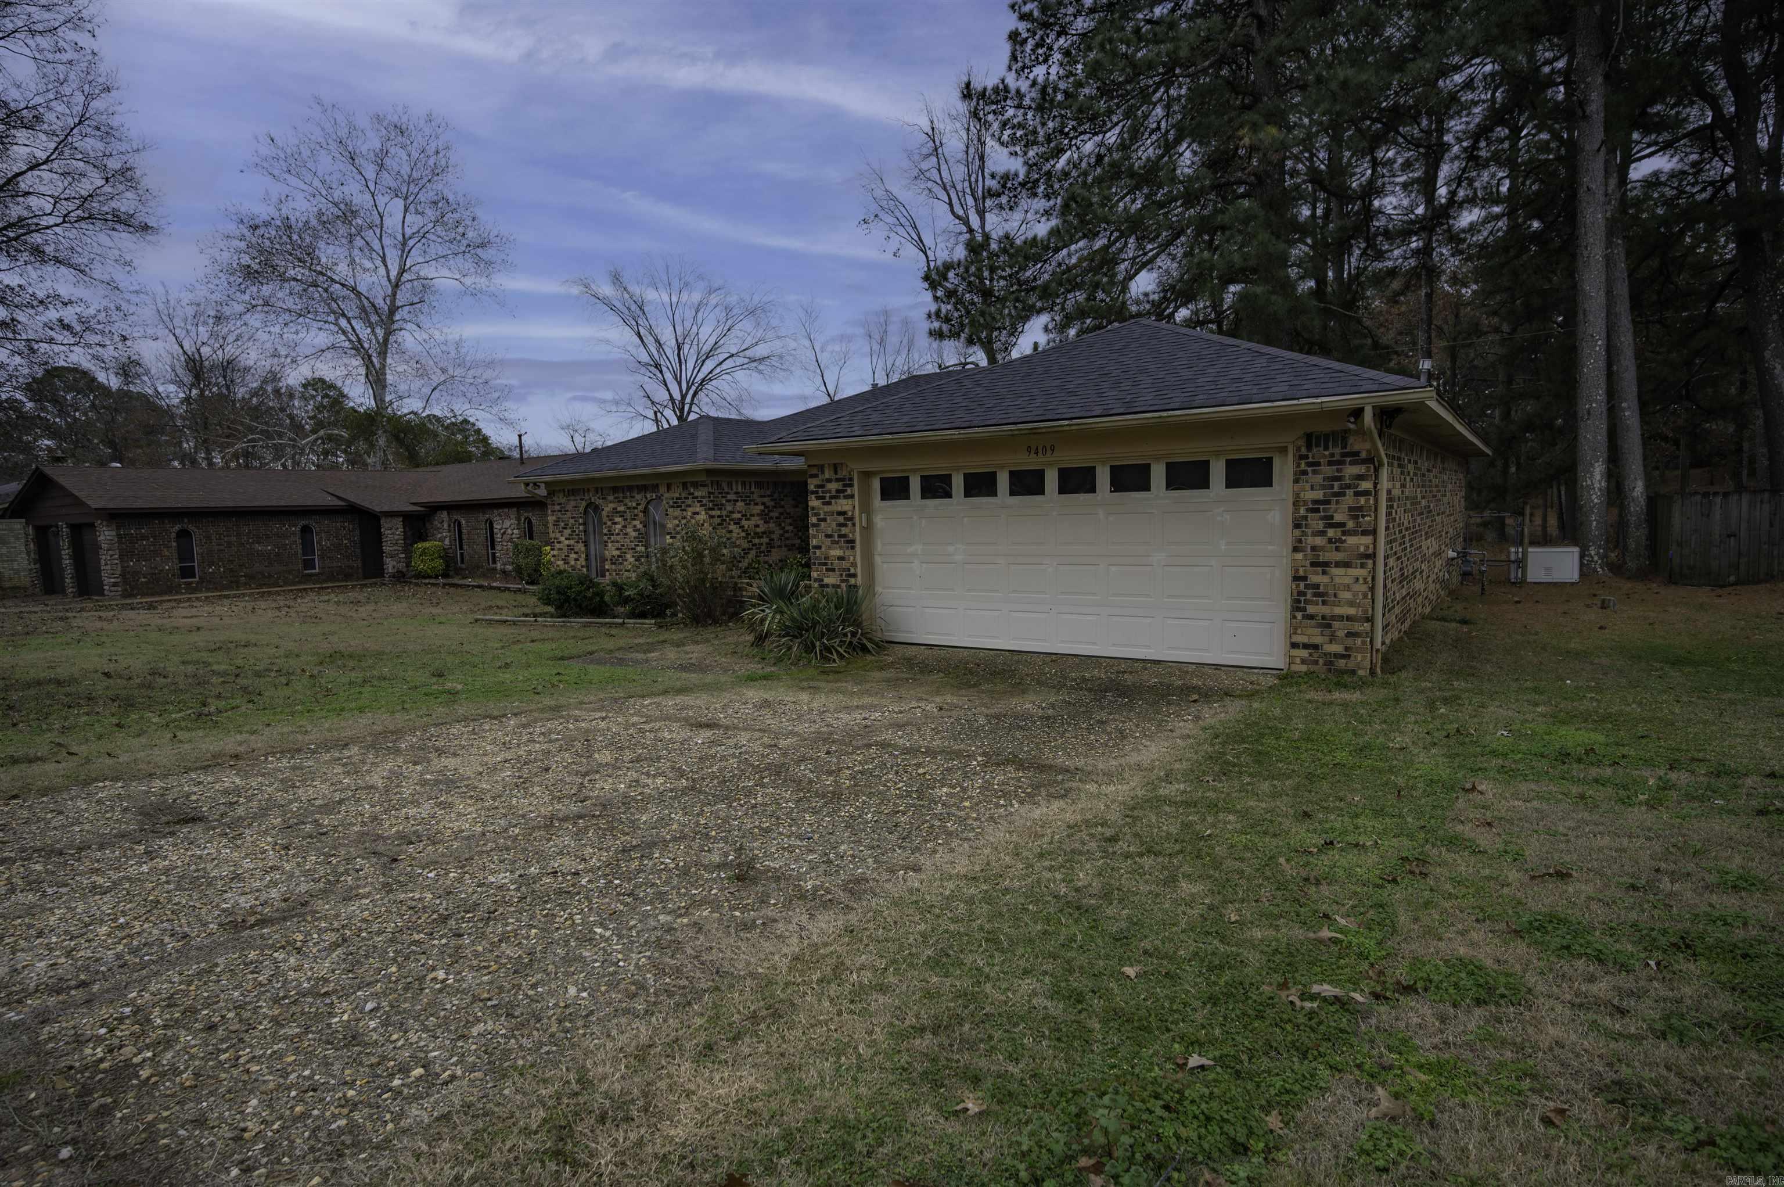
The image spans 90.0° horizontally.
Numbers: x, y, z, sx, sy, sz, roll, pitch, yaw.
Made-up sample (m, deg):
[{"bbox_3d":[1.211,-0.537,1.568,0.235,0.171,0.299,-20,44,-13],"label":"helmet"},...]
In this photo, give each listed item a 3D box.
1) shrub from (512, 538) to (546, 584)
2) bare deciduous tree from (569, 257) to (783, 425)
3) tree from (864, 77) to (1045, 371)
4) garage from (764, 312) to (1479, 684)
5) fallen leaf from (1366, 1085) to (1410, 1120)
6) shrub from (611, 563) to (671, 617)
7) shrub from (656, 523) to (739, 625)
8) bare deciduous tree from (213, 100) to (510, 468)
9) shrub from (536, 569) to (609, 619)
[{"bbox_3d":[-10.834,-0.957,26.600,1.050,1.420,1.050,2,7,35],"label":"shrub"},{"bbox_3d":[-8.363,-7.054,34.619,8.367,11.736,8.367,2,7,35],"label":"bare deciduous tree"},{"bbox_3d":[2.533,-10.832,35.289,7.800,18.254,7.800,2,7,35],"label":"tree"},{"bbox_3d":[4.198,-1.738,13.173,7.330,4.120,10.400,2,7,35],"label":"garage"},{"bbox_3d":[1.405,1.443,2.524,0.125,0.030,0.105,-2,6,0],"label":"fallen leaf"},{"bbox_3d":[-4.462,-0.037,15.900,1.100,0.970,1.100,2,7,35],"label":"shrub"},{"bbox_3d":[-3.272,-0.329,15.000,1.400,1.680,1.350,-2,6,0],"label":"shrub"},{"bbox_3d":[-27.094,-13.297,46.061,15.716,23.289,15.716,2,7,35],"label":"bare deciduous tree"},{"bbox_3d":[-5.872,0.013,16.400,1.350,0.920,1.250,2,7,35],"label":"shrub"}]

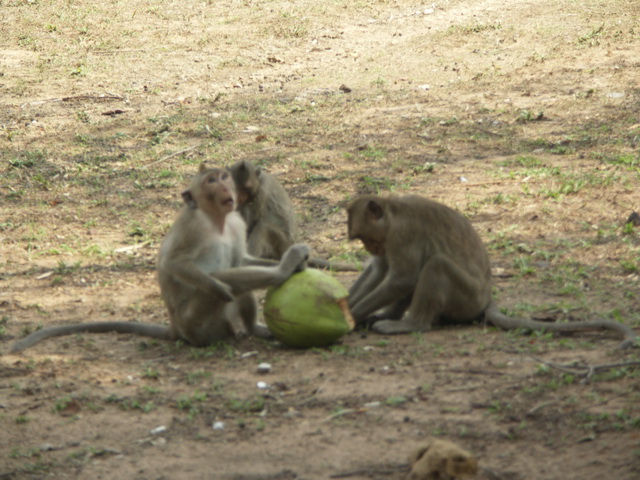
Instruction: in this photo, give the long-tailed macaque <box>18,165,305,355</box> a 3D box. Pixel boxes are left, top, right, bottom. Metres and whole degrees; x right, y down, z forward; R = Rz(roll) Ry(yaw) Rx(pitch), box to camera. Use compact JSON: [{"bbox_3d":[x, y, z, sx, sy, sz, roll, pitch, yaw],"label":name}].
[{"bbox_3d":[-0.332,0.037,8.510,0.611,0.410,0.456,4,9,24],"label":"long-tailed macaque"}]

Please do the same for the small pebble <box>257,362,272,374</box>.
[{"bbox_3d":[-0.123,0.281,8.202,0.033,0.019,0.028,0,8,0],"label":"small pebble"}]

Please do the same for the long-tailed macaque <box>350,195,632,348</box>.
[{"bbox_3d":[0.396,0.062,8.657,0.662,0.318,0.375,0,8,0],"label":"long-tailed macaque"}]

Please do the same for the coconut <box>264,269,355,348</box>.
[{"bbox_3d":[-0.024,0.157,8.482,0.204,0.182,0.190,0,8,0],"label":"coconut"}]

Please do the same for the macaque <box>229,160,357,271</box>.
[{"bbox_3d":[-0.063,-0.067,9.677,0.299,0.272,0.226,7,11,39],"label":"macaque"}]

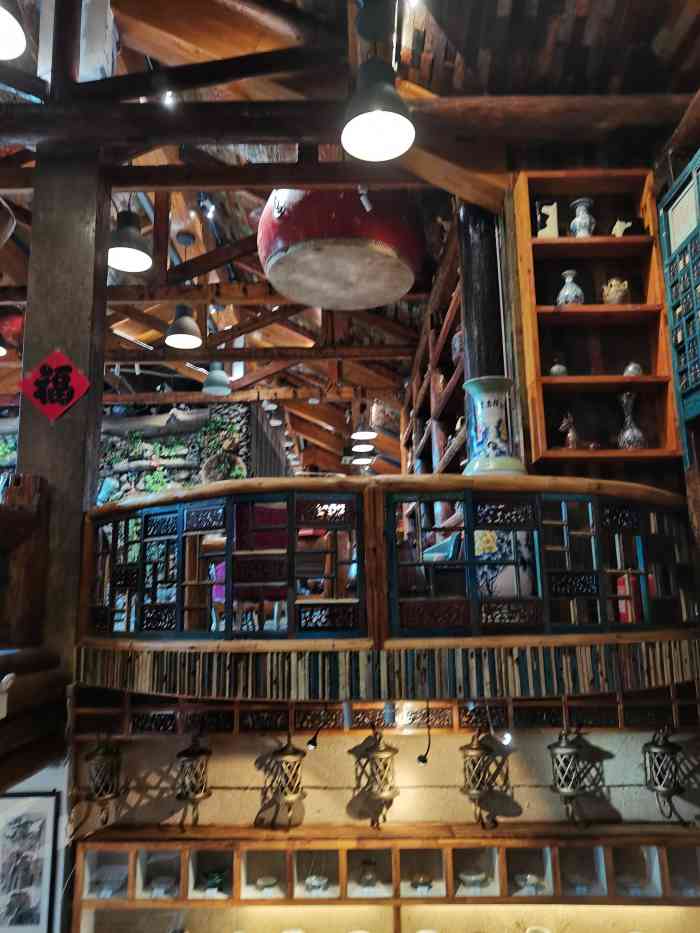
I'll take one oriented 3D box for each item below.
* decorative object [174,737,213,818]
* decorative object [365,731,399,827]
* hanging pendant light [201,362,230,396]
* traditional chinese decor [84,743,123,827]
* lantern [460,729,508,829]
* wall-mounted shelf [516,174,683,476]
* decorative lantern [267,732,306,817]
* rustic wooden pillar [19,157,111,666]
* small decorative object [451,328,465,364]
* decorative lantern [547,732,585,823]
[{"bbox_3d":[-0.960,1.925,4.311,0.210,0.500,0.210,-1,-11,0],"label":"decorative object"},{"bbox_3d":[0.194,1.924,4.308,0.210,0.570,0.210,-1,-11,0],"label":"decorative object"},{"bbox_3d":[-1.853,-1.246,9.790,0.400,0.400,0.400,-1,-11,0],"label":"hanging pendant light"},{"bbox_3d":[-1.515,1.949,4.309,0.210,0.500,0.210,-1,-11,0],"label":"traditional chinese decor"},{"bbox_3d":[0.795,1.919,4.305,0.235,0.541,0.259,-1,-11,0],"label":"lantern"},{"bbox_3d":[1.784,-1.090,5.122,0.919,2.158,0.330,-1,-11,0],"label":"wall-mounted shelf"},{"bbox_3d":[-0.382,1.908,4.313,0.210,0.500,0.210,-1,-11,0],"label":"decorative lantern"},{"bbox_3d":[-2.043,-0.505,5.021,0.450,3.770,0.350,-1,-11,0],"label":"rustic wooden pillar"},{"bbox_3d":[0.952,-1.029,6.011,0.180,0.310,0.180,-1,-11,0],"label":"small decorative object"},{"bbox_3d":[1.333,1.901,4.307,0.235,0.530,0.259,-1,-11,0],"label":"decorative lantern"}]

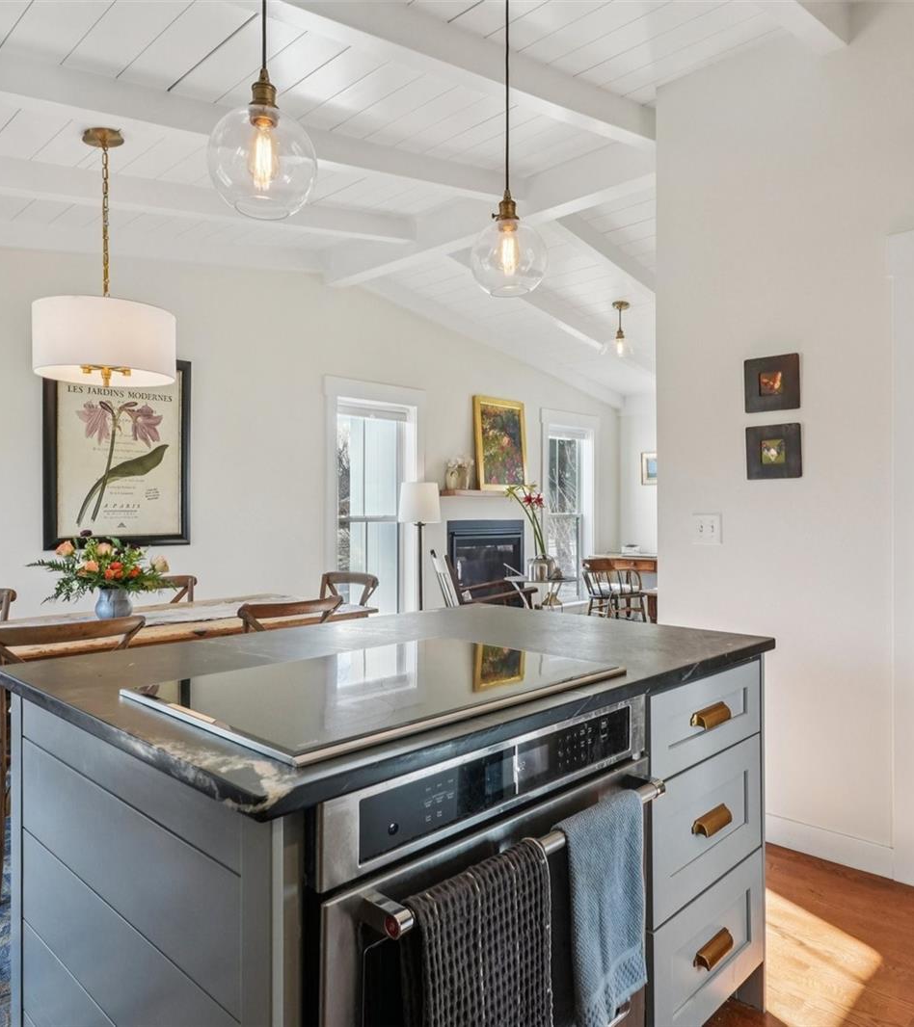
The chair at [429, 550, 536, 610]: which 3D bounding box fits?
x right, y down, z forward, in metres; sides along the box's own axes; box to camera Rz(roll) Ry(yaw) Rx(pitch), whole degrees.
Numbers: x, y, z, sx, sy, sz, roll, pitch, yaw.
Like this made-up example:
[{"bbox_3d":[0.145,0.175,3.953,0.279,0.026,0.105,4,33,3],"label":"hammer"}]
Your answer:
[{"bbox_3d":[0.210,0.765,5.030,0.740,0.950,0.580,0,0,-14],"label":"chair"}]

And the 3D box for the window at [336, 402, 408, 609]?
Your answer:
[{"bbox_3d":[-0.615,0.035,5.250,0.700,1.690,0.100,0,0,-44],"label":"window"}]

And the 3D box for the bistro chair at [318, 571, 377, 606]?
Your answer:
[{"bbox_3d":[-0.760,0.790,3.590,0.500,0.900,0.470,0,0,-43],"label":"bistro chair"}]

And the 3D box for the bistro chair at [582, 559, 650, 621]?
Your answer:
[{"bbox_3d":[1.540,0.865,6.600,0.480,0.760,0.470,0,0,-43],"label":"bistro chair"}]

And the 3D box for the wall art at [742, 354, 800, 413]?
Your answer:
[{"bbox_3d":[1.222,-0.507,2.656,0.202,0.211,0.020,0,0,41],"label":"wall art"}]

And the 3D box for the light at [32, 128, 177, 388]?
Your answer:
[{"bbox_3d":[-1.483,-1.077,2.885,0.545,1.115,0.545,0,0,44],"label":"light"}]

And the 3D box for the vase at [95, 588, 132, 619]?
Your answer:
[{"bbox_3d":[-1.532,0.403,3.059,0.148,0.160,0.148,0,0,44],"label":"vase"}]

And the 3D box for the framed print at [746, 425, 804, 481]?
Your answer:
[{"bbox_3d":[1.185,-0.230,2.556,0.197,0.200,0.020,0,0,41],"label":"framed print"}]

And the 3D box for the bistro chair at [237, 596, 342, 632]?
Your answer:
[{"bbox_3d":[-0.860,0.790,3.050,0.470,0.880,0.520,0,0,-44],"label":"bistro chair"}]

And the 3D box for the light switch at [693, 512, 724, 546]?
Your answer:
[{"bbox_3d":[0.997,0.062,2.725,0.118,0.120,0.012,0,0,41],"label":"light switch"}]

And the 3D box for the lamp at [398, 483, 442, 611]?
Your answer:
[{"bbox_3d":[-0.274,0.501,5.100,0.325,1.467,0.325,0,0,0],"label":"lamp"}]

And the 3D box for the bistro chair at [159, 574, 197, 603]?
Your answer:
[{"bbox_3d":[-1.496,0.810,3.601,0.530,0.920,0.500,0,0,44],"label":"bistro chair"}]

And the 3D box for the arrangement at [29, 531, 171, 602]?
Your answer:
[{"bbox_3d":[-1.585,0.235,3.040,0.560,0.320,0.460,0,0,-43],"label":"arrangement"}]

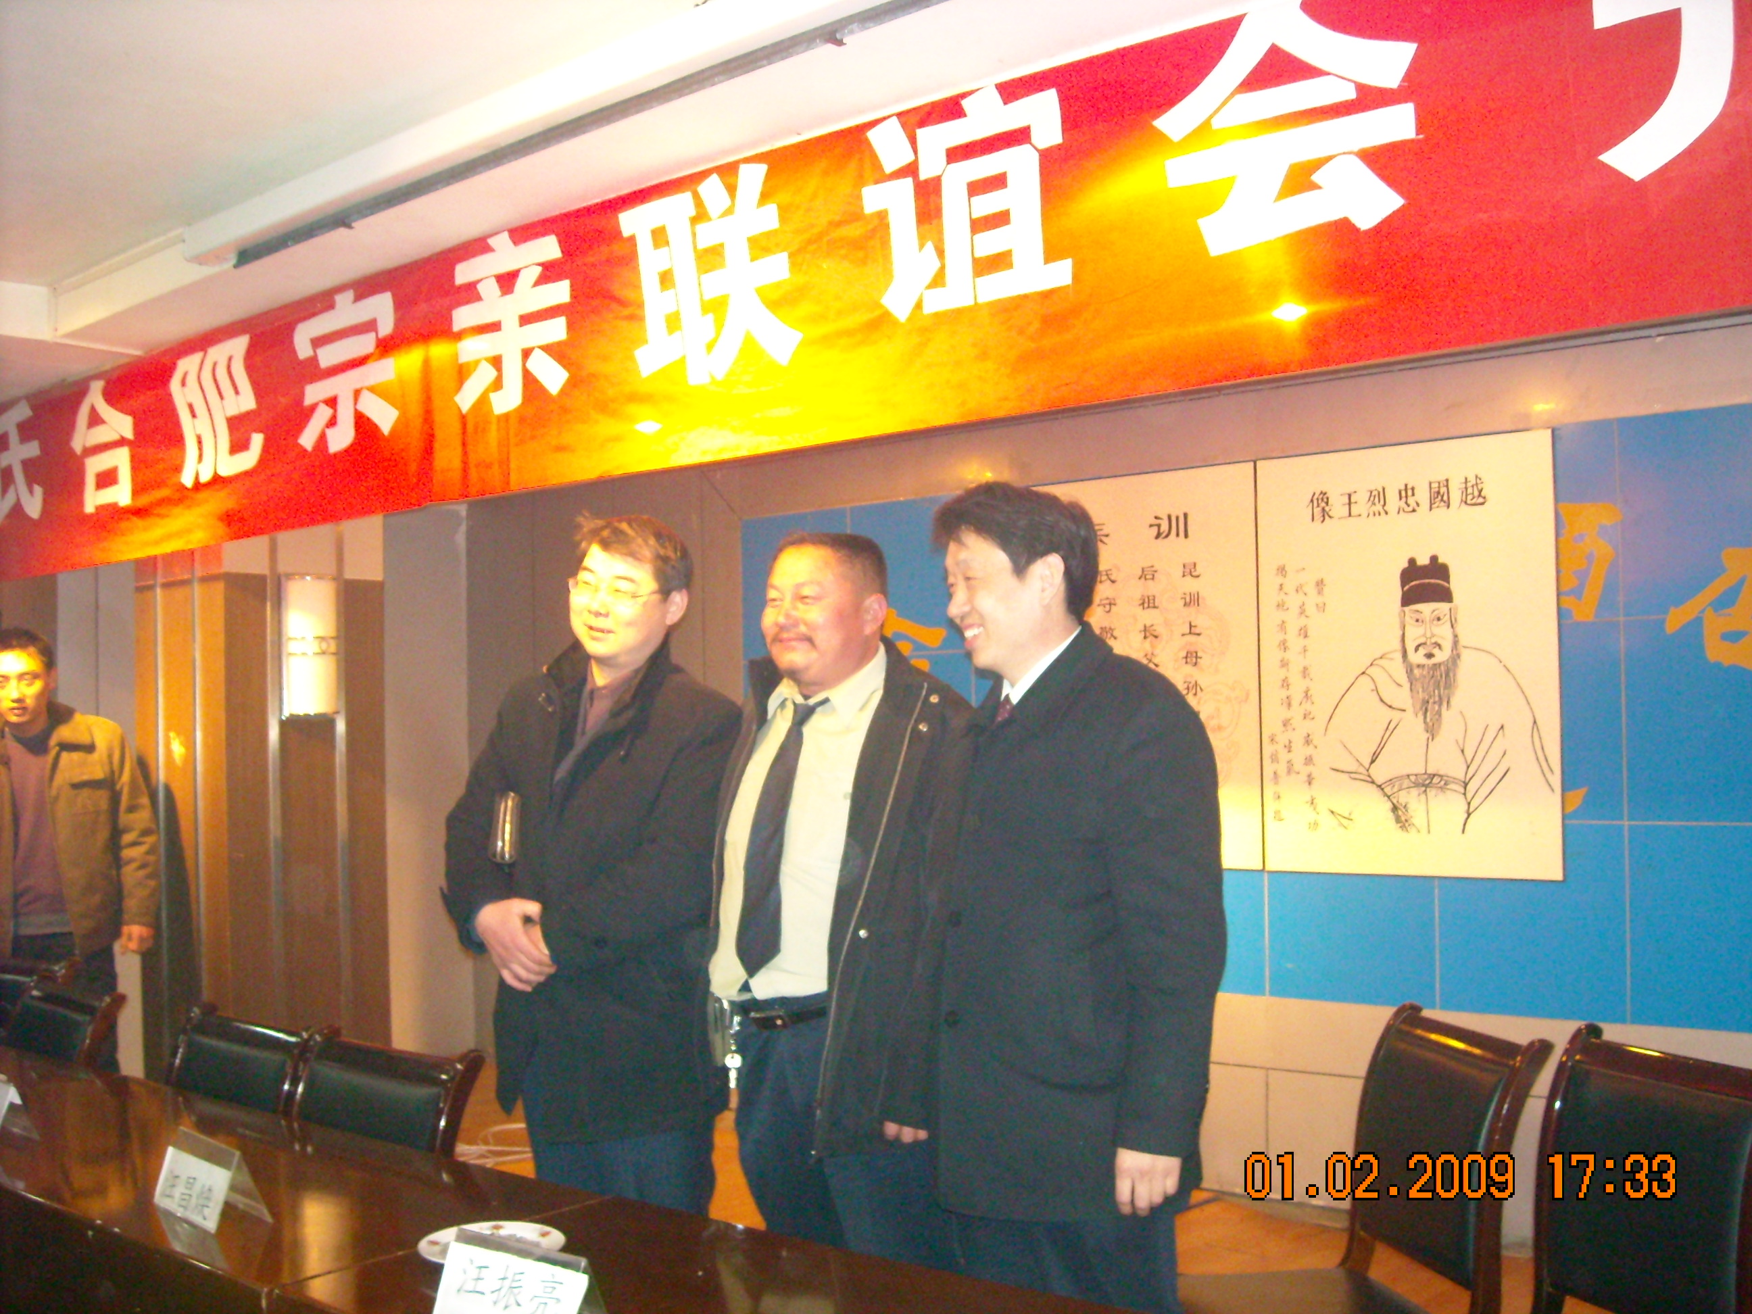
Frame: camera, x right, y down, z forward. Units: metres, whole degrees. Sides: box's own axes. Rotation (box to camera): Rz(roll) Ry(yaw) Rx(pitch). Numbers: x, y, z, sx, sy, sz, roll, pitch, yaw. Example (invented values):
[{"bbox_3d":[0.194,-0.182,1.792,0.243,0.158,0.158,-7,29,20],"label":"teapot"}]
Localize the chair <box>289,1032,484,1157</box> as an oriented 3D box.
[{"bbox_3d":[-0.965,1.092,2.861,0.460,0.860,0.550,-3,-2,39],"label":"chair"}]

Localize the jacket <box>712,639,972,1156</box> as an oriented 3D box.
[{"bbox_3d":[-0.050,0.357,2.730,0.540,0.770,0.340,-3,-2,37],"label":"jacket"}]

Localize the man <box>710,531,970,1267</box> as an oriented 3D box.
[{"bbox_3d":[-0.042,0.648,2.720,0.550,1.692,0.350,-3,-2,37],"label":"man"}]

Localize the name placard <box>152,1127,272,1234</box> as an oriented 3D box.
[{"bbox_3d":[-0.898,0.701,2.394,0.076,0.098,0.215,0,-2,-41],"label":"name placard"}]

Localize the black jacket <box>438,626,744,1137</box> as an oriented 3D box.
[{"bbox_3d":[-0.463,0.383,2.960,0.550,0.820,0.380,-3,-2,38],"label":"black jacket"}]

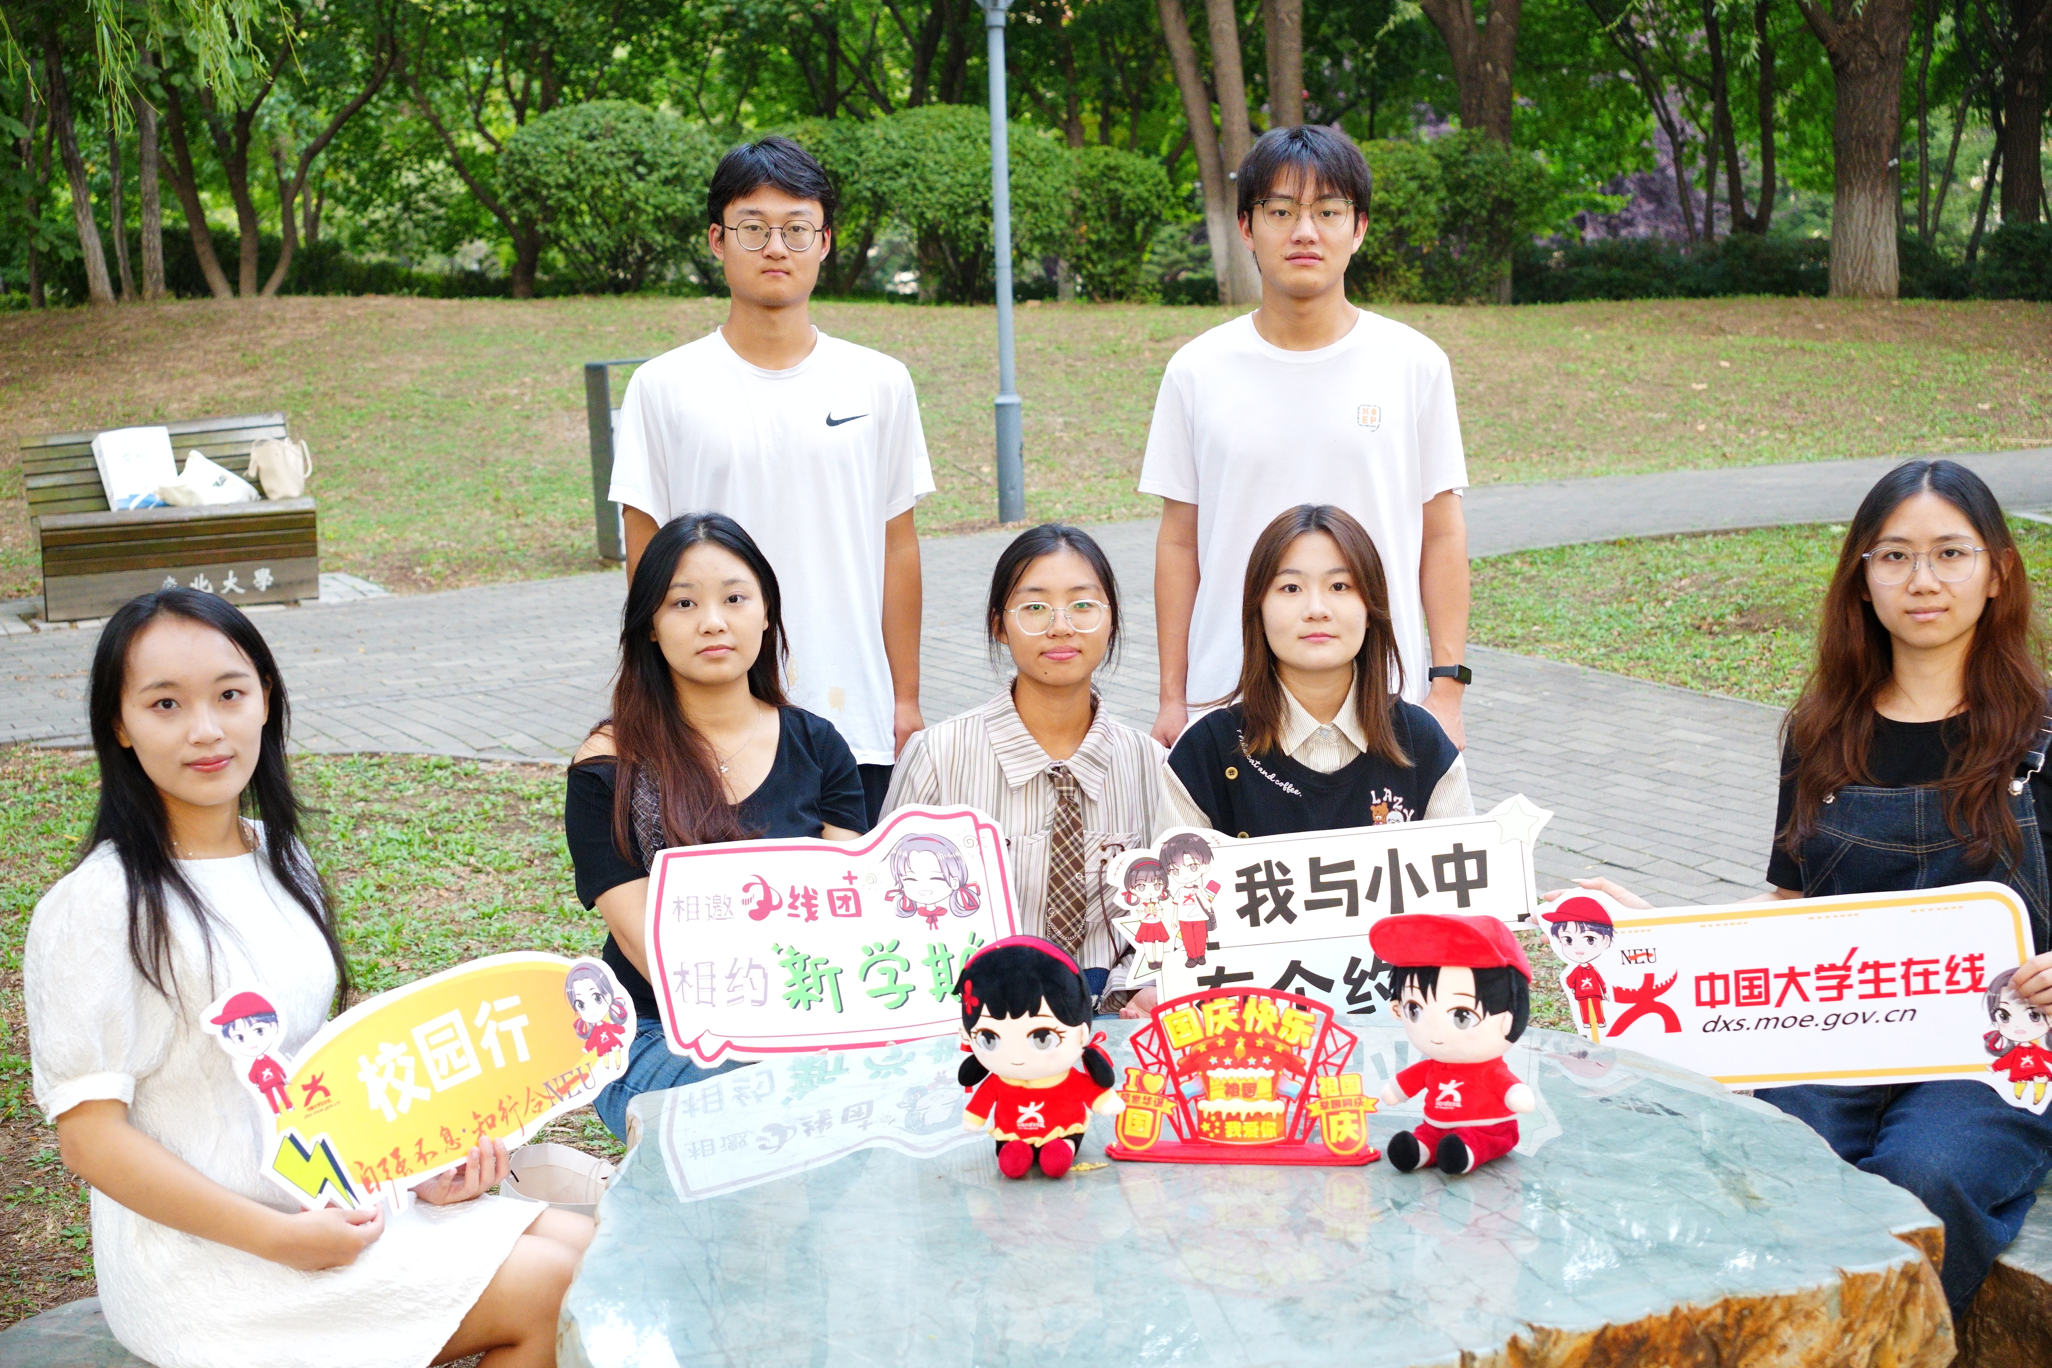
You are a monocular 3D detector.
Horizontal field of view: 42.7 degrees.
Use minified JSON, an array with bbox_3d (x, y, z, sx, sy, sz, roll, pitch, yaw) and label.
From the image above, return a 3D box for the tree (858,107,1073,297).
[{"bbox_3d":[-0.546,-4.312,23.500,1.850,1.750,1.800,-2,10,0],"label":"tree"}]

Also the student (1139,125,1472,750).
[{"bbox_3d":[0.447,0.032,4.128,0.510,1.790,0.300,-1,10,5],"label":"student"}]

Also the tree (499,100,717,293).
[{"bbox_3d":[-3.743,-4.370,23.500,1.850,1.700,1.800,-2,10,0],"label":"tree"}]

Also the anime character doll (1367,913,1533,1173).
[{"bbox_3d":[0.445,0.364,2.712,0.160,0.250,0.165,4,11,29],"label":"anime character doll"}]

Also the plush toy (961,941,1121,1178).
[{"bbox_3d":[0.017,0.378,2.743,0.165,0.240,0.140,0,10,9],"label":"plush toy"}]

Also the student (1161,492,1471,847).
[{"bbox_3d":[0.401,0.417,3.453,0.470,1.270,0.680,-1,10,3],"label":"student"}]

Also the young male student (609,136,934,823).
[{"bbox_3d":[-0.372,0.032,4.259,0.510,1.800,0.300,-3,10,-3],"label":"young male student"}]

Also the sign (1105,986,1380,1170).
[{"bbox_3d":[0.223,0.404,2.726,0.280,0.180,0.050,-1,10,5],"label":"sign"}]

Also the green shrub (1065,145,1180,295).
[{"bbox_3d":[0.826,-4.147,23.500,1.150,1.400,1.200,-2,10,0],"label":"green shrub"}]

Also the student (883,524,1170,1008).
[{"bbox_3d":[0.040,0.422,3.550,0.460,1.250,0.680,-2,10,-1],"label":"student"}]

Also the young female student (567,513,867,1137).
[{"bbox_3d":[-0.374,0.454,3.366,0.460,1.280,0.700,-3,10,-5],"label":"young female student"}]

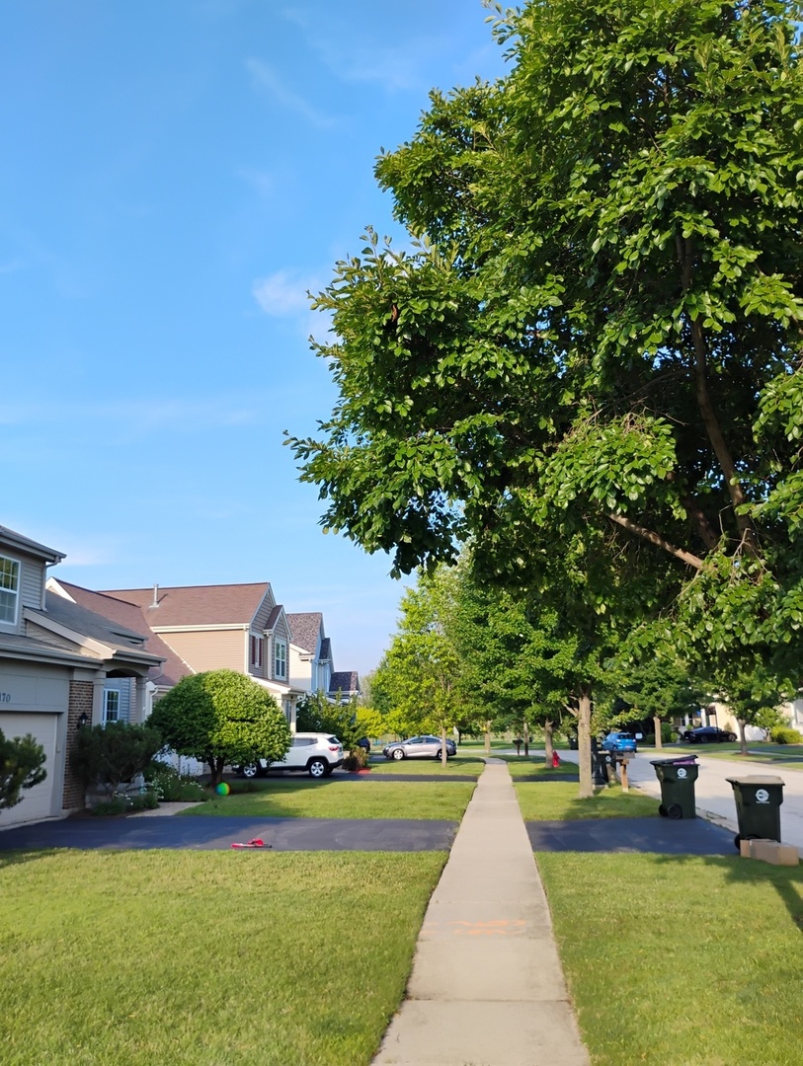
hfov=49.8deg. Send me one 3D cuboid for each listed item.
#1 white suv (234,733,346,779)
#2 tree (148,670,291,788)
[{"bbox_3d":[-4.593,8.804,34.211,4.400,1.650,1.840,-3,-13,6],"label":"white suv"},{"bbox_3d":[-6.005,6.455,28.556,4.685,3.759,4.880,-3,-13,6],"label":"tree"}]

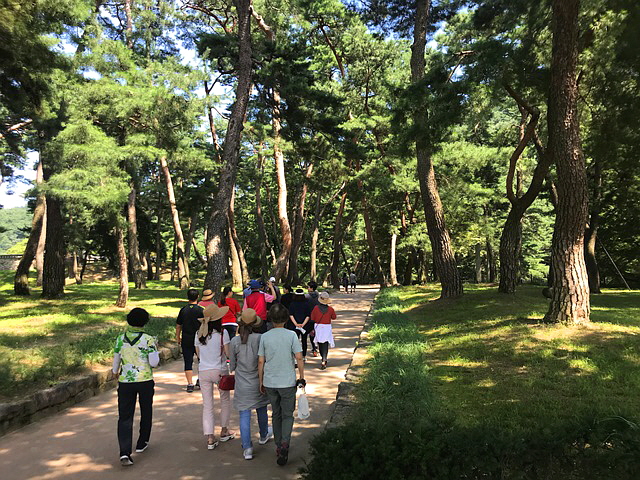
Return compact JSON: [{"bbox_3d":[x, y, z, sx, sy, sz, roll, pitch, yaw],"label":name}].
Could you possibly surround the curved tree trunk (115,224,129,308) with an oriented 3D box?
[{"bbox_3d":[-7.474,0.992,19.500,0.500,3.100,0.450,1,-3,-21],"label":"curved tree trunk"}]

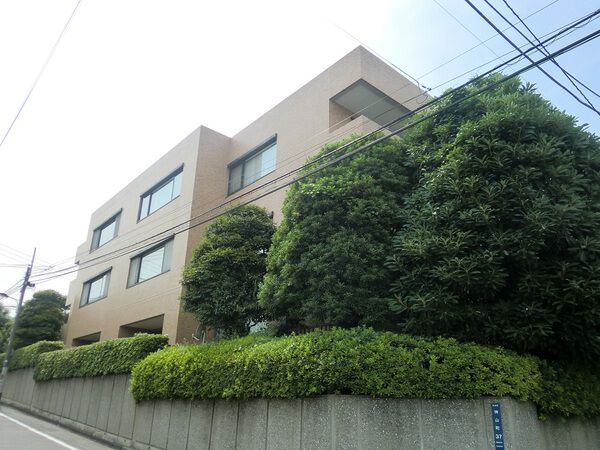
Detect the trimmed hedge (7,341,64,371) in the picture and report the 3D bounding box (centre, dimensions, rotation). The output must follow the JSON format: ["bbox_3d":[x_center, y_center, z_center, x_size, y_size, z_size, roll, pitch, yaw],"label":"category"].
[{"bbox_3d":[-16.407,8.089,27.008,1.080,1.370,9.830,19,-27,-38],"label":"trimmed hedge"}]

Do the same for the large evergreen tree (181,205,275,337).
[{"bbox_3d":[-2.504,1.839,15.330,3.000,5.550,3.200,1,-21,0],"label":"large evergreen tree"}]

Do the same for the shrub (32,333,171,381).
[{"bbox_3d":[-8.810,5.743,18.635,1.050,1.280,12.750,19,-27,-38],"label":"shrub"}]

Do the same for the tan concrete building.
[{"bbox_3d":[-3.550,2.732,22.917,9.000,10.410,23.260,19,-27,-38],"label":"tan concrete building"}]

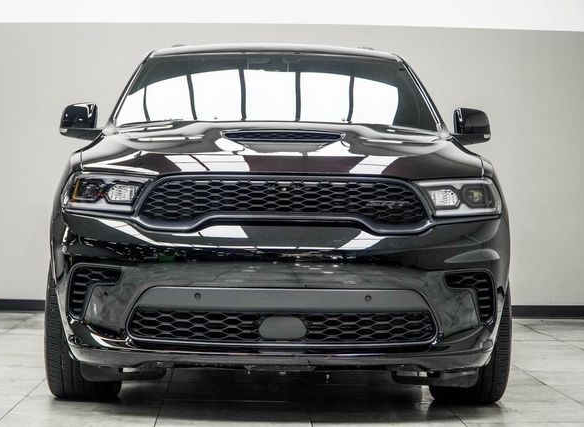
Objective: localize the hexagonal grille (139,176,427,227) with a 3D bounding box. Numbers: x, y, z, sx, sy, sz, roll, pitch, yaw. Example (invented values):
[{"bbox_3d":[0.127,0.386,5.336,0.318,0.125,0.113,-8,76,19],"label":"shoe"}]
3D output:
[{"bbox_3d":[-0.030,-0.045,4.758,1.080,0.190,0.140,1,1,-2],"label":"hexagonal grille"}]

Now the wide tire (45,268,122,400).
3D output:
[{"bbox_3d":[-0.881,0.422,5.609,0.300,0.770,0.770,1,1,-2],"label":"wide tire"}]

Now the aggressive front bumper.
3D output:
[{"bbox_3d":[-0.040,0.318,4.933,1.850,0.610,0.500,1,1,-2],"label":"aggressive front bumper"}]

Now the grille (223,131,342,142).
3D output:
[{"bbox_3d":[-0.049,-0.325,5.474,0.510,0.055,0.090,1,1,-2],"label":"grille"}]

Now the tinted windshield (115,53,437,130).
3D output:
[{"bbox_3d":[-0.076,-0.619,6.450,1.550,0.200,0.940,1,36,-2],"label":"tinted windshield"}]

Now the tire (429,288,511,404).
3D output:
[{"bbox_3d":[0.753,0.443,5.661,0.300,0.770,0.770,1,1,-2],"label":"tire"}]

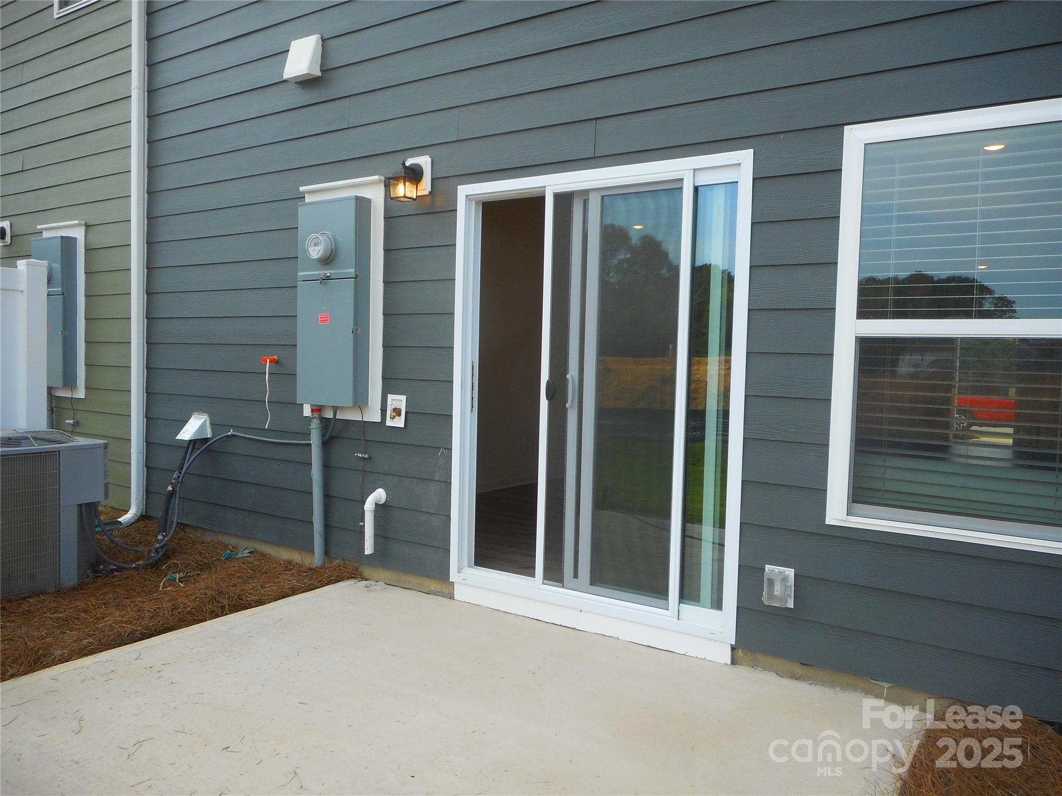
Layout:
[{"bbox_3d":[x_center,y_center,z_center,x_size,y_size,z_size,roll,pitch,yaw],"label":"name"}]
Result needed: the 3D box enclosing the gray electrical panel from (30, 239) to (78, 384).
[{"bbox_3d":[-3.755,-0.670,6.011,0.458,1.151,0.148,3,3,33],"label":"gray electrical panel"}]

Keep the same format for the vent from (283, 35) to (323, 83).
[{"bbox_3d":[-1.336,-1.993,4.482,0.227,0.242,0.105,3,3,33],"label":"vent"}]

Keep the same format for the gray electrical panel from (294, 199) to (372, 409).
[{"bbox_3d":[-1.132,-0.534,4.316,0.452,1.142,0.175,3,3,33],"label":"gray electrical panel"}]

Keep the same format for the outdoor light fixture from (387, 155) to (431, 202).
[{"bbox_3d":[-0.651,-1.147,4.012,0.180,0.257,0.187,3,3,33],"label":"outdoor light fixture"}]

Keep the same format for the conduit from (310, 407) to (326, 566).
[{"bbox_3d":[-1.234,0.504,4.445,0.061,0.945,0.061,1,4,33],"label":"conduit"}]

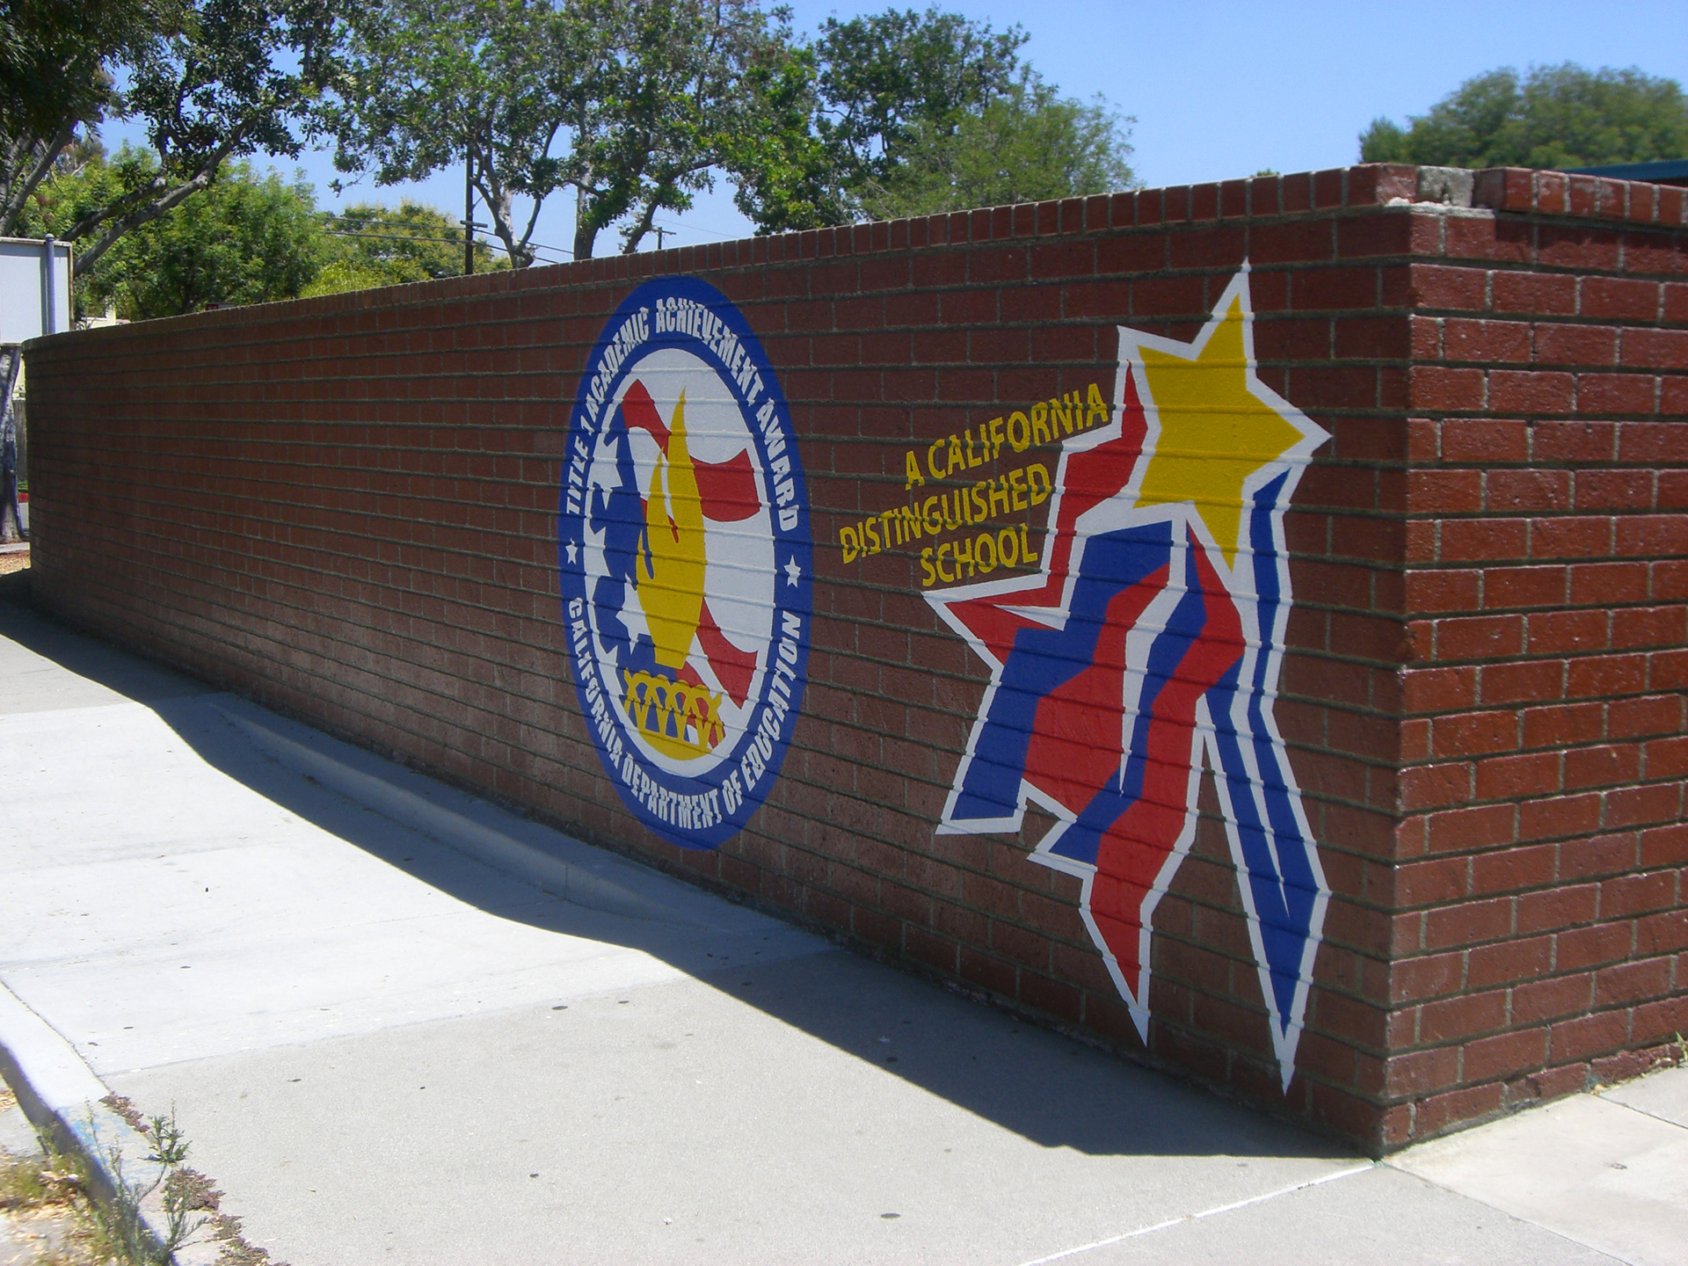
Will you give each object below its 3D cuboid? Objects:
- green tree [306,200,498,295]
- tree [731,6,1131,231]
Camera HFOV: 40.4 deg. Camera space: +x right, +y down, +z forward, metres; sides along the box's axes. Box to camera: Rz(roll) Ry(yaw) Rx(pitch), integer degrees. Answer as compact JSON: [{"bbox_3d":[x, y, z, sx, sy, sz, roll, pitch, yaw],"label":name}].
[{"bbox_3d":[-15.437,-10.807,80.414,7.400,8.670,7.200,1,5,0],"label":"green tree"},{"bbox_3d":[1.343,-5.979,36.372,6.200,7.780,5.400,1,5,0],"label":"tree"}]

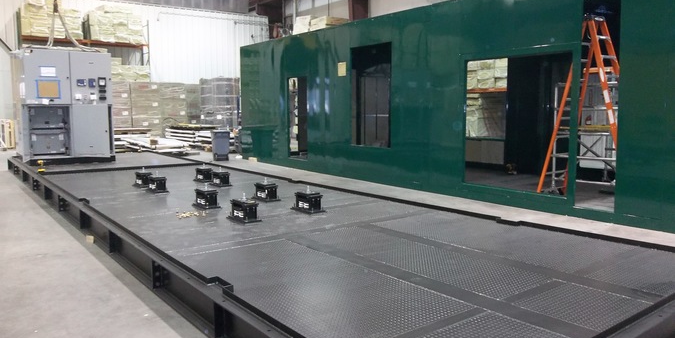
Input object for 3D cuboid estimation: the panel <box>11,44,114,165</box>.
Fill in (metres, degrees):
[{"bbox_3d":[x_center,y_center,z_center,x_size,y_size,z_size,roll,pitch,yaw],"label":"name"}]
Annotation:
[{"bbox_3d":[-6.882,-1.514,13.206,1.893,2.643,2.184,-4,7,-37],"label":"panel"}]

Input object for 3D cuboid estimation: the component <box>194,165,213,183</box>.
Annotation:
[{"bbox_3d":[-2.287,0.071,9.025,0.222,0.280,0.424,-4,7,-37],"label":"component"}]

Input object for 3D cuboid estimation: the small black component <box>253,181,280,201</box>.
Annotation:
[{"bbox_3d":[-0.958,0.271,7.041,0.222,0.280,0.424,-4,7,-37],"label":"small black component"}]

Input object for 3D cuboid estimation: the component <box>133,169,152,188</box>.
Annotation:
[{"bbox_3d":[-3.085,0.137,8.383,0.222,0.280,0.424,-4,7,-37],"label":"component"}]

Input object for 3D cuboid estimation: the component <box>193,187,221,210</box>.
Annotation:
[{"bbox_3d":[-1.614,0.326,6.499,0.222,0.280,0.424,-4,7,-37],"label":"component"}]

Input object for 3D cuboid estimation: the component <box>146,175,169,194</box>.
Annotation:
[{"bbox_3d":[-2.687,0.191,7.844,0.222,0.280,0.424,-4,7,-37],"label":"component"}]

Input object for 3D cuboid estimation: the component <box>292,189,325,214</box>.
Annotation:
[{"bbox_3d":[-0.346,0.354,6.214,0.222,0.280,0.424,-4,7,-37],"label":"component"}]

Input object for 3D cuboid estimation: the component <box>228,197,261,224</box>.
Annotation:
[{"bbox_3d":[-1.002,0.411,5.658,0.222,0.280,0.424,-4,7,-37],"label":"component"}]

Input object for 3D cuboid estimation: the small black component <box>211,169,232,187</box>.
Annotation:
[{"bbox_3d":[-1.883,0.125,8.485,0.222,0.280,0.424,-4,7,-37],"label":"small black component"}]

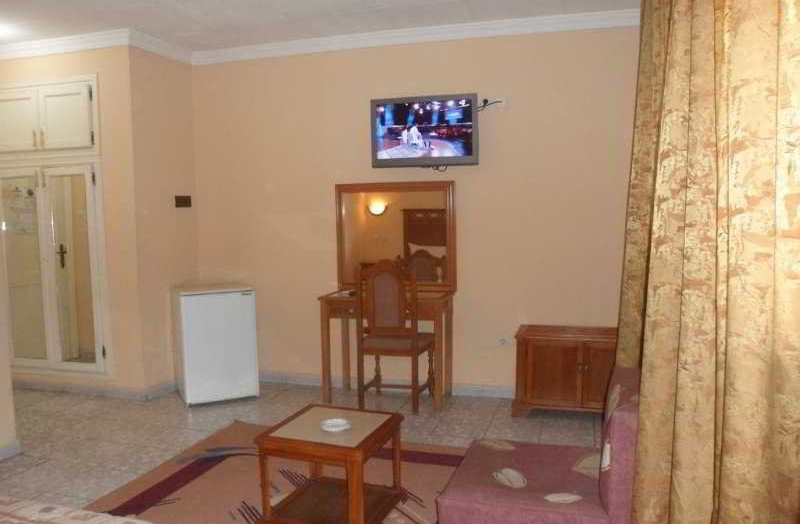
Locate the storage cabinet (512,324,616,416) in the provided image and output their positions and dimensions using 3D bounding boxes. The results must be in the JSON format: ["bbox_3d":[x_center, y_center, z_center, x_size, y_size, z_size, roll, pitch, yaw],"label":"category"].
[{"bbox_3d":[1.245,0.767,4.145,0.900,0.570,0.400,1,5,15],"label":"storage cabinet"}]

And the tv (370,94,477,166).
[{"bbox_3d":[0.171,-0.948,4.396,0.800,0.495,0.080,1,5,15],"label":"tv"}]

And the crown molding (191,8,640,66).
[{"bbox_3d":[-0.004,-1.640,4.424,3.550,0.090,0.080,1,5,15],"label":"crown molding"}]

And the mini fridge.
[{"bbox_3d":[-1.454,0.619,4.719,0.525,0.845,0.515,-3,6,-26],"label":"mini fridge"}]

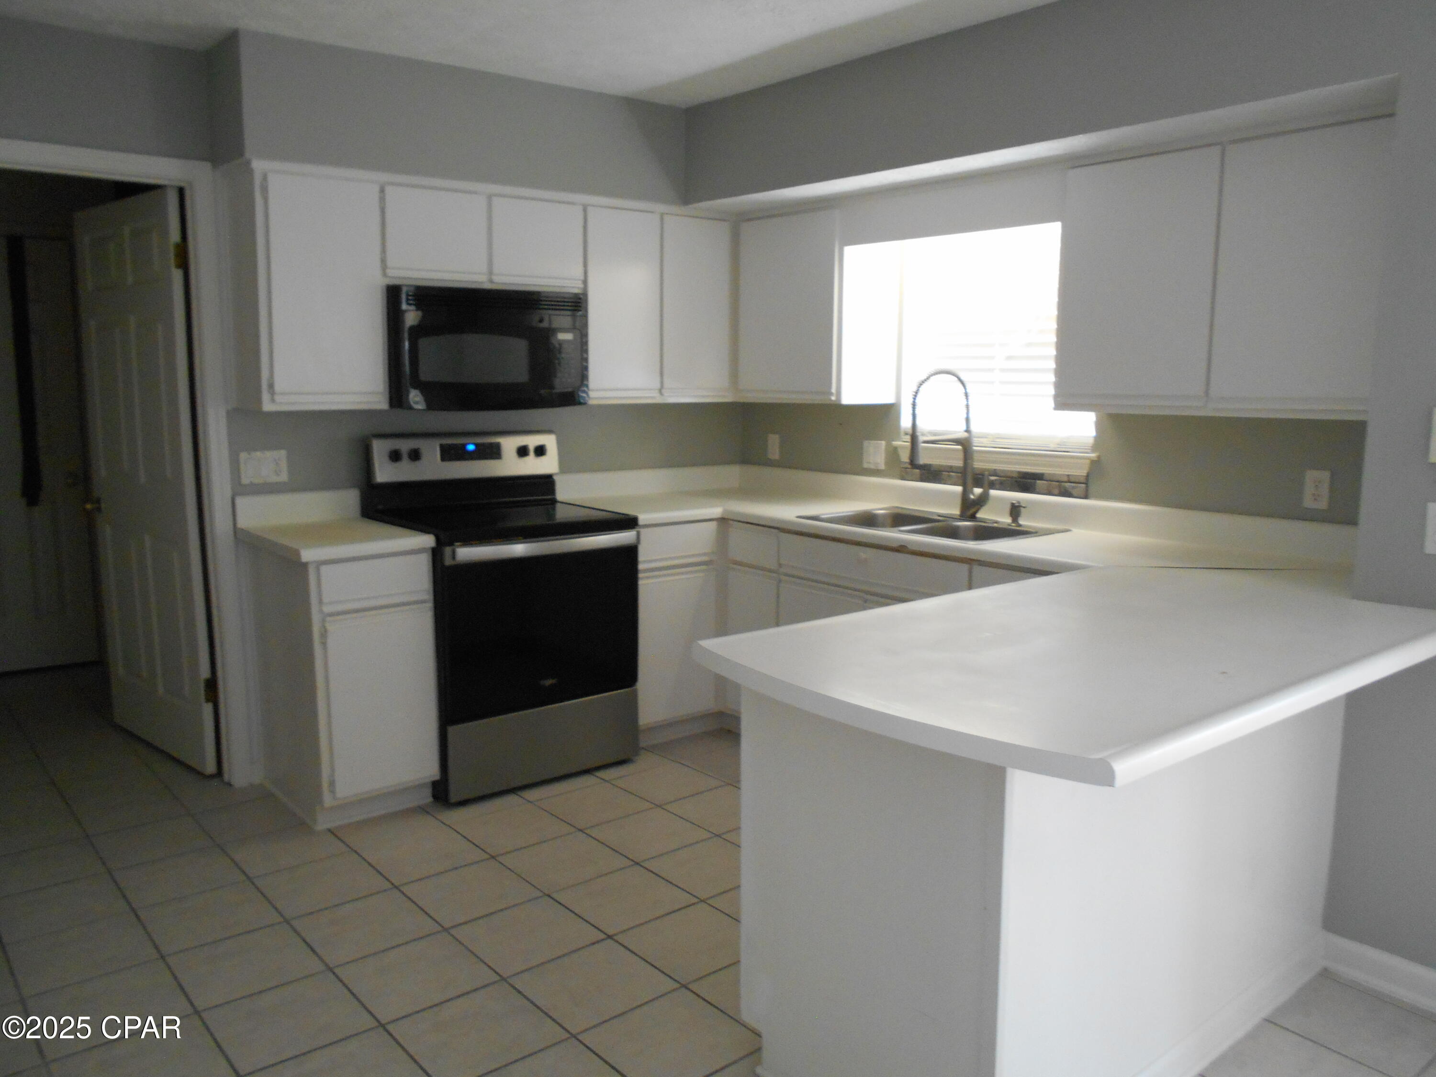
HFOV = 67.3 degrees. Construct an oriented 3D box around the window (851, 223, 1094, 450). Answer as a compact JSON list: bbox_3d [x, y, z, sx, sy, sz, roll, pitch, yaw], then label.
[{"bbox_3d":[1.020,-0.754,4.032,0.100,0.815,0.910,-6,11,-40],"label":"window"}]

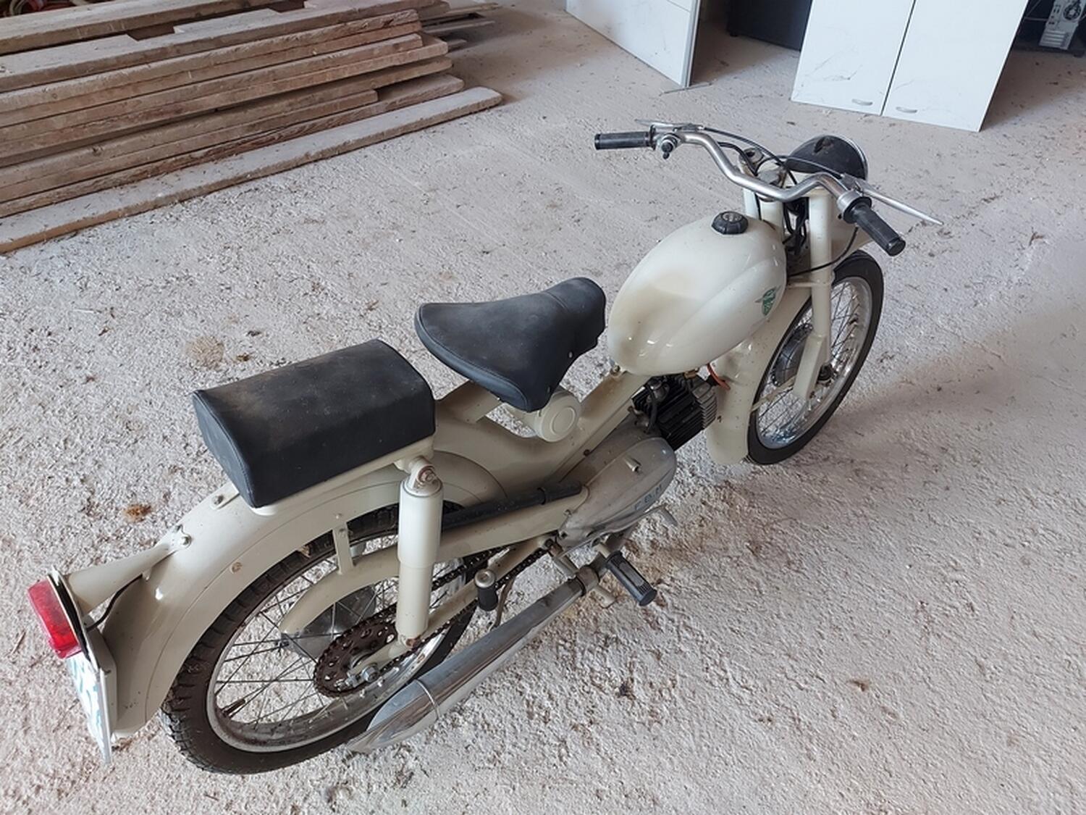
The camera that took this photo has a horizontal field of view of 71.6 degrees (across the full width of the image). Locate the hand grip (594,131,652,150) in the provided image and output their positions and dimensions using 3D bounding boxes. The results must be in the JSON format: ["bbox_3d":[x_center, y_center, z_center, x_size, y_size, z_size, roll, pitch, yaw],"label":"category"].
[{"bbox_3d":[0.154,-0.506,1.425,0.110,0.031,0.031,7,39,21],"label":"hand grip"}]

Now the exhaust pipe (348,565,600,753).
[{"bbox_3d":[-0.096,0.420,1.280,0.490,0.076,0.072,-29,48,-27],"label":"exhaust pipe"}]

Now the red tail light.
[{"bbox_3d":[-0.566,0.243,0.872,0.028,0.036,0.095,-28,47,-31],"label":"red tail light"}]

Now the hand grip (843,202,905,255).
[{"bbox_3d":[0.496,-0.269,1.122,0.038,0.038,0.117,-8,46,-11],"label":"hand grip"}]

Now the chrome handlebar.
[{"bbox_3d":[0.349,-0.401,1.288,0.135,0.095,0.610,-28,46,-32],"label":"chrome handlebar"}]

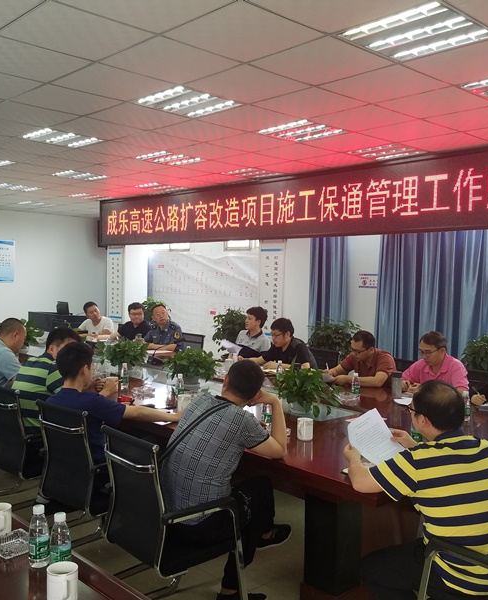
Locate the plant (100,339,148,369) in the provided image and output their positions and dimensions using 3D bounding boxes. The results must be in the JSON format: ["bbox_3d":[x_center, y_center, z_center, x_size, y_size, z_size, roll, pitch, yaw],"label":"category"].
[{"bbox_3d":[-1.053,0.476,5.250,0.430,0.310,0.430,1,3,0],"label":"plant"}]

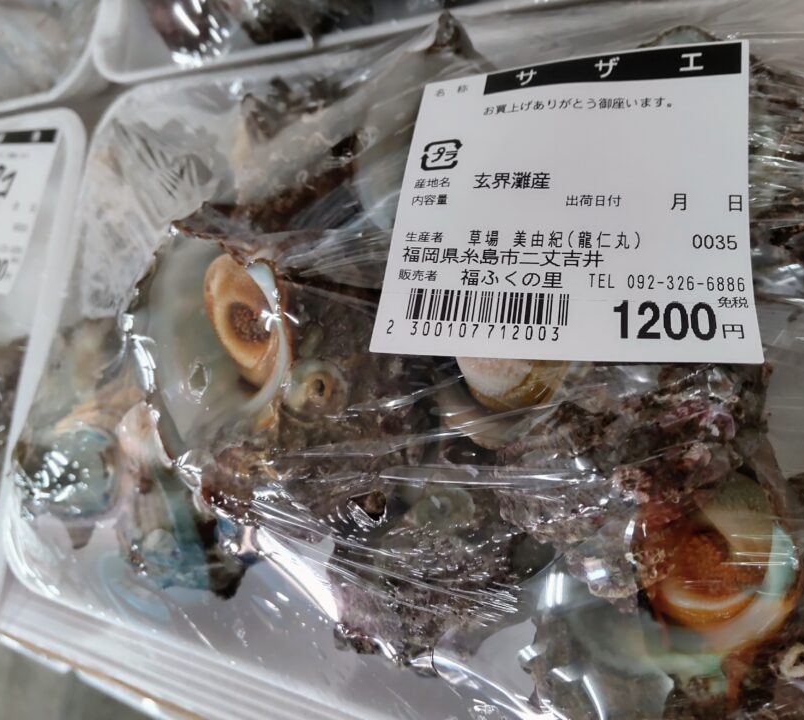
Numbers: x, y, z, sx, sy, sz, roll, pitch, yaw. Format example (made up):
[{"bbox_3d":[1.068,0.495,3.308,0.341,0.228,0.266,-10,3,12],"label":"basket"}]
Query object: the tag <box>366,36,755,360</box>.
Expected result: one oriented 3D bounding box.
[{"bbox_3d":[0.025,-0.026,0.106,0.055,0.003,0.056,1,66,21],"label":"tag"}]

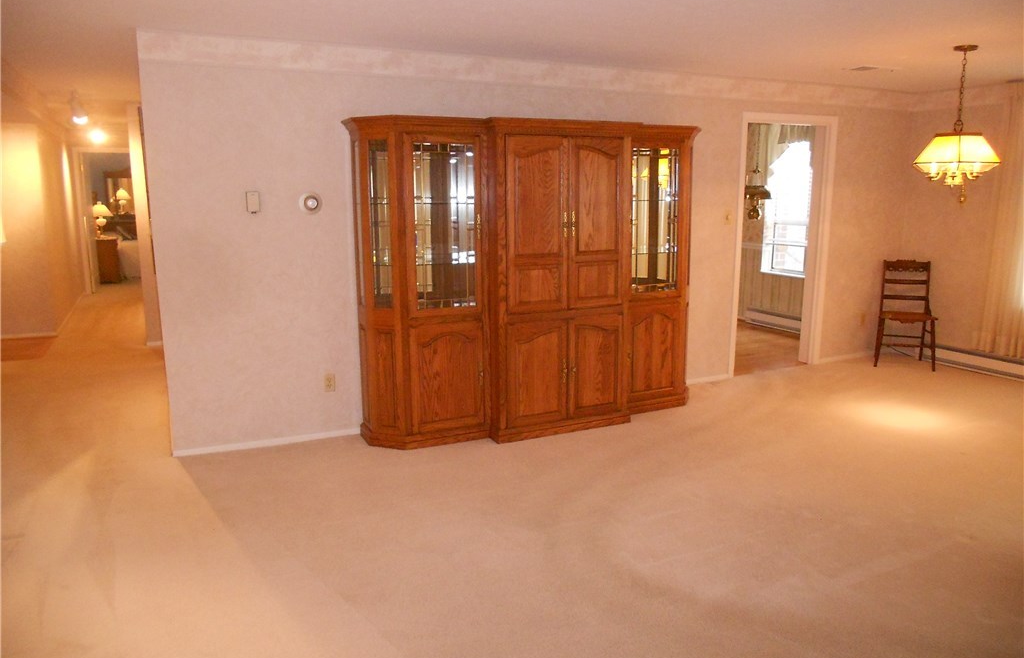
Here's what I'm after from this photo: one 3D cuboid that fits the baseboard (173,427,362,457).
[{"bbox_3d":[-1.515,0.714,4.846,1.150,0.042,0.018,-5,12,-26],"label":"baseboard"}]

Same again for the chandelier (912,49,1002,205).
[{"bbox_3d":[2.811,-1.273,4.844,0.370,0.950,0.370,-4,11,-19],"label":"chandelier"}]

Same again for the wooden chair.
[{"bbox_3d":[3.475,-0.127,6.832,0.460,0.910,0.510,4,11,20],"label":"wooden chair"}]

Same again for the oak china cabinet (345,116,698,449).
[{"bbox_3d":[0.220,-0.333,5.141,2.500,1.980,0.660,-5,12,-26],"label":"oak china cabinet"}]

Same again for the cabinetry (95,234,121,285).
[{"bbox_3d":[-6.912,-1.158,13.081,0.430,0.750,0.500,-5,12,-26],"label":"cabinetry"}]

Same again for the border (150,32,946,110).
[{"bbox_3d":[0.786,-1.804,5.554,6.300,0.160,0.020,-5,12,-26],"label":"border"}]

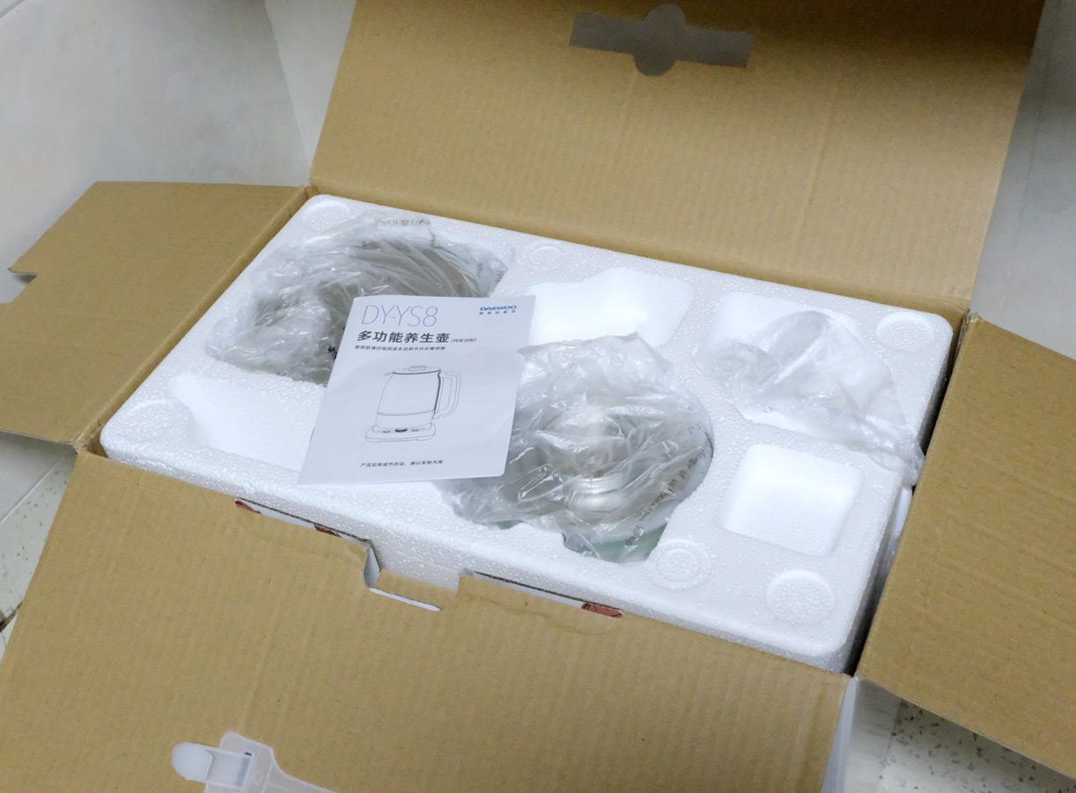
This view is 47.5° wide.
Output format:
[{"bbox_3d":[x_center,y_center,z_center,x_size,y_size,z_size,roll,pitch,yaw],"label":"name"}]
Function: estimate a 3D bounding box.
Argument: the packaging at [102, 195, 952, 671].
[{"bbox_3d":[-0.005,0.041,0.915,0.540,0.150,0.302,14,50,22],"label":"packaging"}]

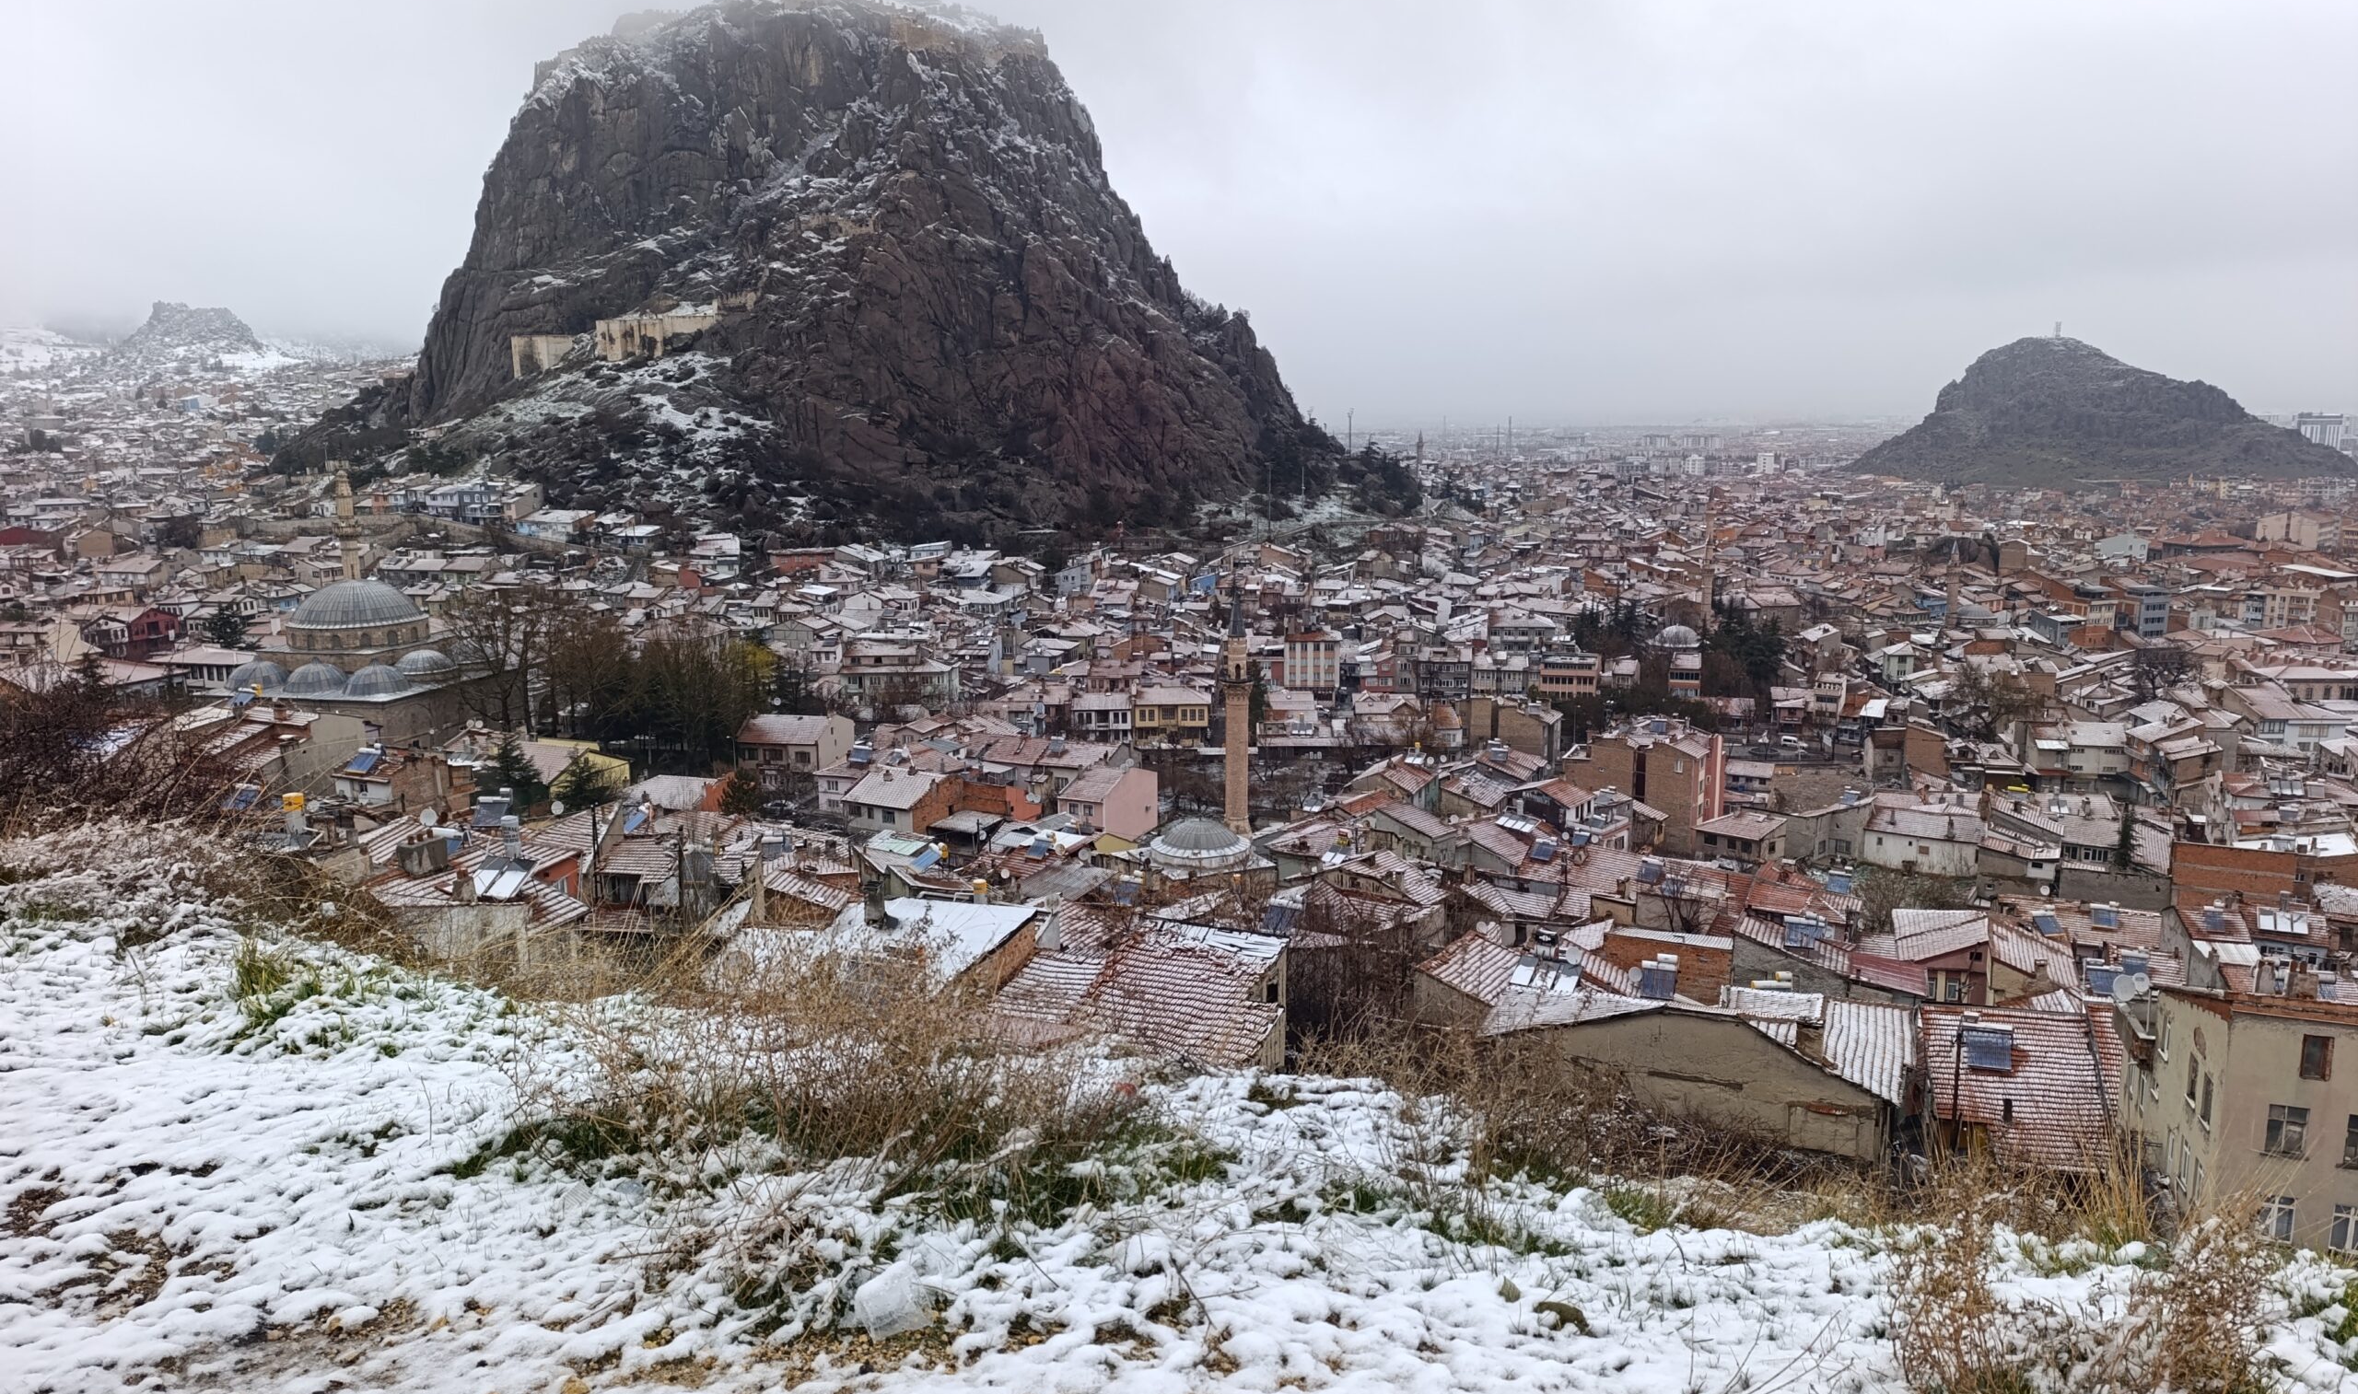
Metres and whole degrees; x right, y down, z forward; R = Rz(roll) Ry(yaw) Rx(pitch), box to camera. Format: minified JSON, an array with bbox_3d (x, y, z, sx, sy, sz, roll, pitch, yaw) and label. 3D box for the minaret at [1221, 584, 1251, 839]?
[{"bbox_3d":[5.940,2.940,160.050,3.050,29.800,3.050,0,10,0],"label":"minaret"}]

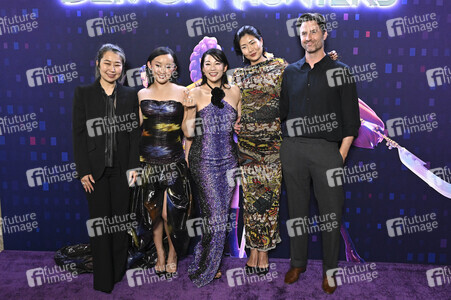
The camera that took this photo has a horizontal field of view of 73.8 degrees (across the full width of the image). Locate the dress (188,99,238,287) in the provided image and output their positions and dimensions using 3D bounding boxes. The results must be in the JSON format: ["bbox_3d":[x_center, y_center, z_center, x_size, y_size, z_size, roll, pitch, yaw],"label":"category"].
[{"bbox_3d":[-0.089,0.292,2.111,0.360,1.291,0.380,0,6,-8],"label":"dress"}]

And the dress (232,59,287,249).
[{"bbox_3d":[0.253,0.054,2.251,0.430,1.440,0.300,2,6,5],"label":"dress"}]

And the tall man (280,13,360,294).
[{"bbox_3d":[0.641,0.036,2.033,0.540,1.847,0.400,4,7,22],"label":"tall man"}]

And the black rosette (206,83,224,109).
[{"bbox_3d":[-0.055,-0.351,1.942,0.115,0.168,0.060,1,6,-5],"label":"black rosette"}]

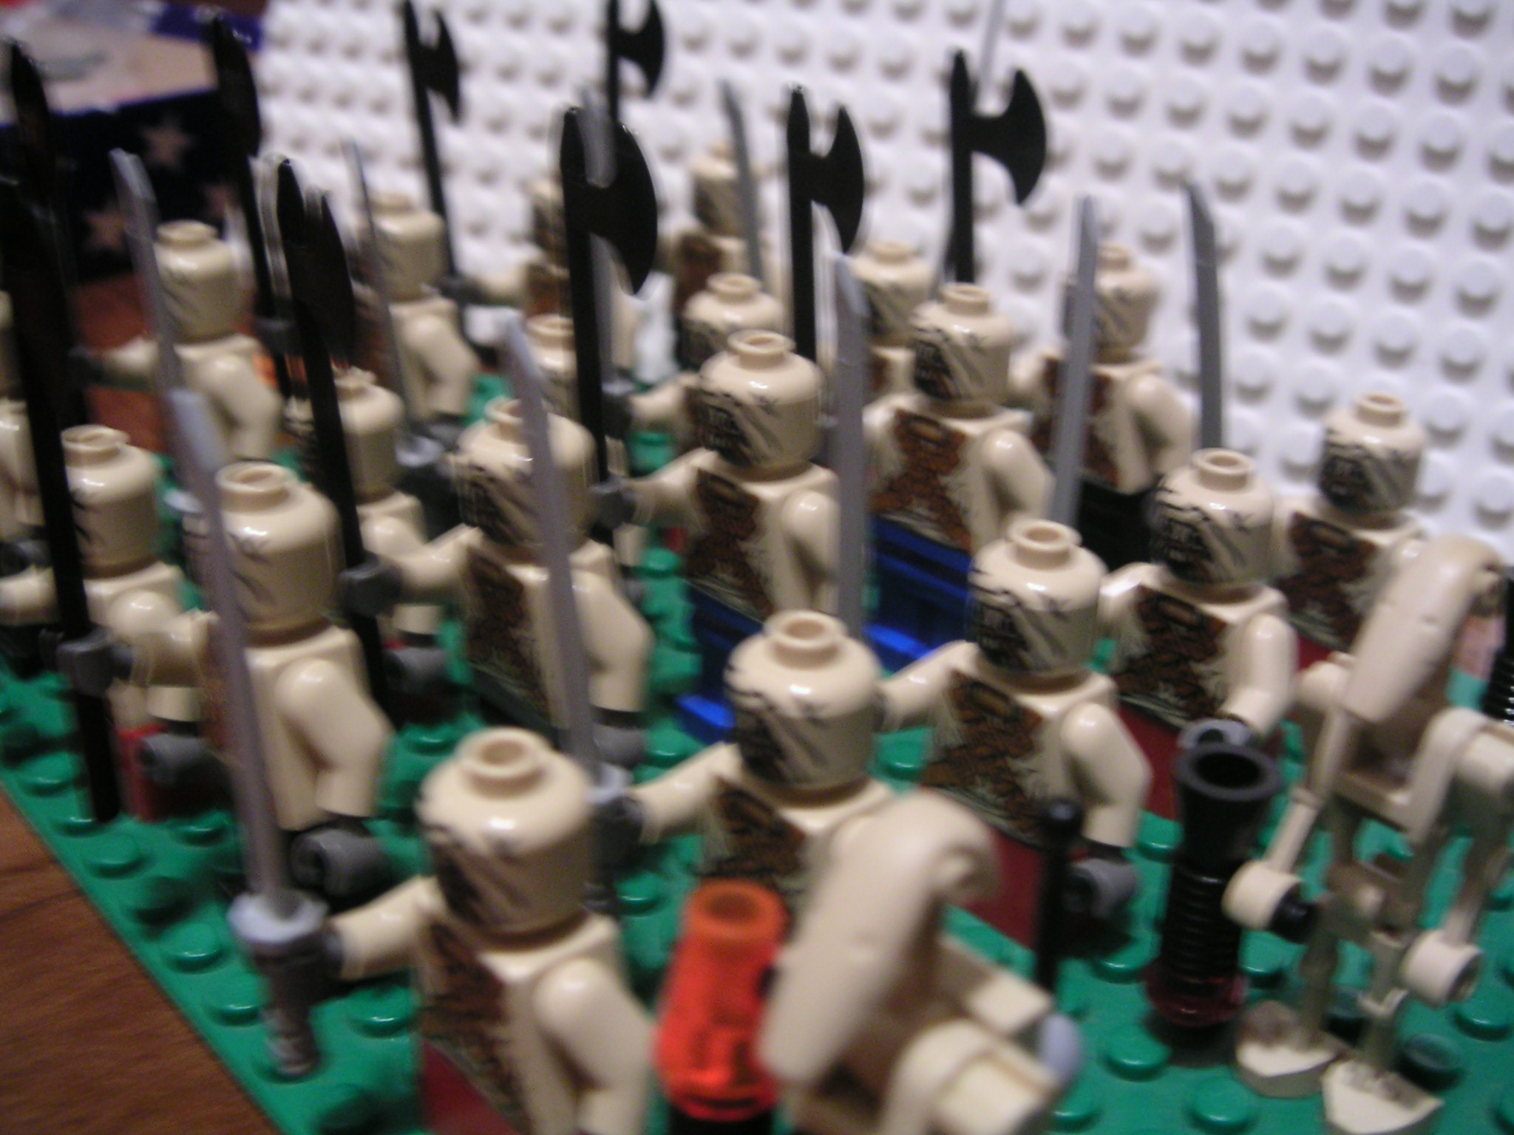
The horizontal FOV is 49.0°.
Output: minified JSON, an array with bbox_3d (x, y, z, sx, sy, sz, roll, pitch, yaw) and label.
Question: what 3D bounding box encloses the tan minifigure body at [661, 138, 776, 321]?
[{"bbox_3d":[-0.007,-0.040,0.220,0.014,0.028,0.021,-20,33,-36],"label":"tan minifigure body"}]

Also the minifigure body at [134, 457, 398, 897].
[{"bbox_3d":[-0.037,0.010,0.120,0.017,0.035,0.022,-20,33,-36],"label":"minifigure body"}]

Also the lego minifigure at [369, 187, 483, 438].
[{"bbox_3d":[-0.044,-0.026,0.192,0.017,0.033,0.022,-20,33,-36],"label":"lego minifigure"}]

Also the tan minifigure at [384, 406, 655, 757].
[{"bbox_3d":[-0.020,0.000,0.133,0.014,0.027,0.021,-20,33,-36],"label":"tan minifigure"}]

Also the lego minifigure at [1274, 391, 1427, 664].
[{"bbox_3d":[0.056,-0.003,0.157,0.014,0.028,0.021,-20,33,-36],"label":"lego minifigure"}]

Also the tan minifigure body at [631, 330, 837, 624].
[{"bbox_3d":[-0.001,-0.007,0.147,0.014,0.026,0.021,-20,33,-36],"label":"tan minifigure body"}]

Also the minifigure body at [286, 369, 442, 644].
[{"bbox_3d":[-0.040,-0.002,0.158,0.017,0.031,0.022,-20,33,-36],"label":"minifigure body"}]

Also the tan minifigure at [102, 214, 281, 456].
[{"bbox_3d":[-0.061,-0.020,0.177,0.017,0.032,0.022,-20,33,-36],"label":"tan minifigure"}]

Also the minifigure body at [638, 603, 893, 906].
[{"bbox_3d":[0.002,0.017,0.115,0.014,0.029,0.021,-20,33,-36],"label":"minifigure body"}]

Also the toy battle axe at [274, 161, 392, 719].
[{"bbox_3d":[-0.030,-0.006,0.126,0.004,0.048,0.013,-20,33,-30],"label":"toy battle axe"}]

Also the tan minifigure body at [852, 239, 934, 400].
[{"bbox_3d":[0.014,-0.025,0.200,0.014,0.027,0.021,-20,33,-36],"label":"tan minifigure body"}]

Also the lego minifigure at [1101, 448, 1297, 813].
[{"bbox_3d":[0.036,0.007,0.144,0.017,0.033,0.022,-20,33,-36],"label":"lego minifigure"}]

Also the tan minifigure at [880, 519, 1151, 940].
[{"bbox_3d":[0.019,0.013,0.130,0.017,0.032,0.022,-20,33,-36],"label":"tan minifigure"}]

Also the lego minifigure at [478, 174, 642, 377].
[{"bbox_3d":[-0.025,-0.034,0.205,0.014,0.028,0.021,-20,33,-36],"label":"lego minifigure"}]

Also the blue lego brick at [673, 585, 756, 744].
[{"bbox_3d":[0.000,0.010,0.157,0.010,0.016,0.016,-20,33,-36],"label":"blue lego brick"}]

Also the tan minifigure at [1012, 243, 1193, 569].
[{"bbox_3d":[0.034,-0.014,0.179,0.017,0.040,0.022,-20,33,-36],"label":"tan minifigure"}]

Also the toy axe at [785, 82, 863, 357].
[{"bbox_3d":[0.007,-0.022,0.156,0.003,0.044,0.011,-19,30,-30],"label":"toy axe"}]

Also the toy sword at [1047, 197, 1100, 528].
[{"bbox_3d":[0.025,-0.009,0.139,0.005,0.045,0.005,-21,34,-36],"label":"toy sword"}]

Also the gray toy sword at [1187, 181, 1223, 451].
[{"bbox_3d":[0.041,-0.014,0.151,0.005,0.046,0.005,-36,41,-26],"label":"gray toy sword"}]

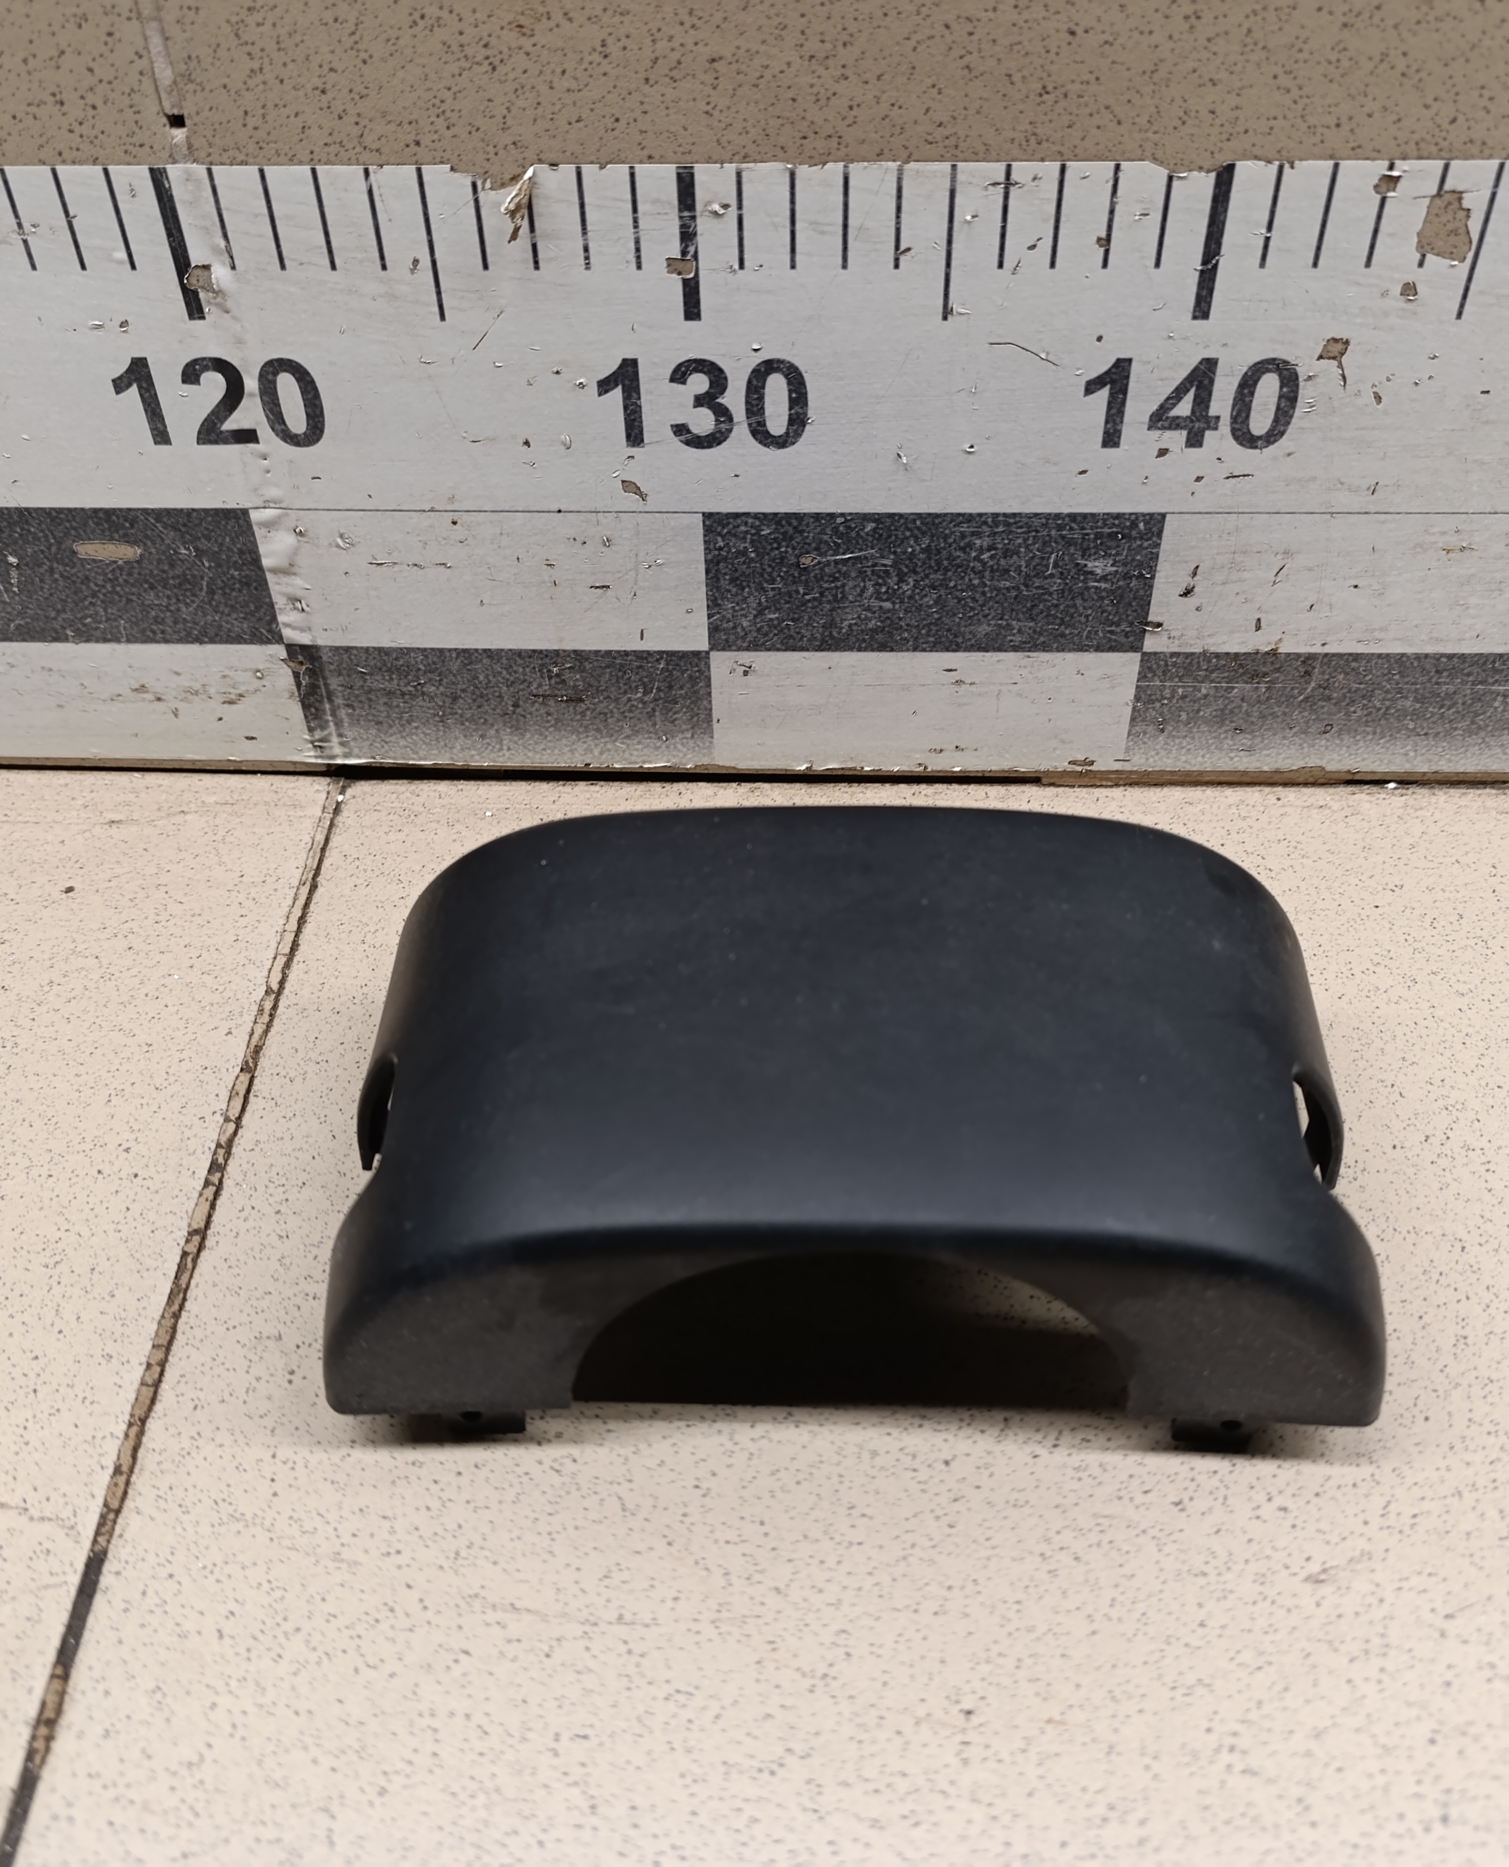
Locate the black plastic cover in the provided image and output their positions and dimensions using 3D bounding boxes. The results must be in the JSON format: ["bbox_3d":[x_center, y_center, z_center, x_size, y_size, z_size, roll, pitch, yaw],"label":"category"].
[{"bbox_3d":[0.016,0.030,0.296,0.181,0.069,0.103,0,46,2],"label":"black plastic cover"}]

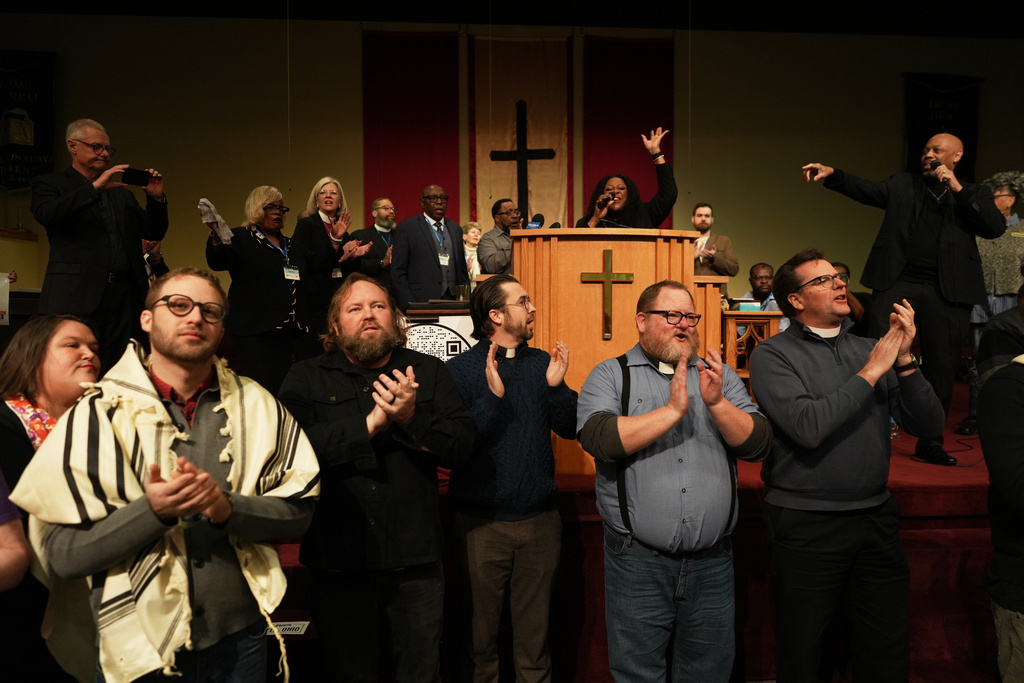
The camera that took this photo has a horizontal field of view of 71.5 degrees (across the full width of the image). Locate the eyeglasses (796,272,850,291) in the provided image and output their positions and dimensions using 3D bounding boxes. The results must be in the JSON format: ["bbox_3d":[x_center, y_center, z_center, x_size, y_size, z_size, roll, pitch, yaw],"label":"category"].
[{"bbox_3d":[1.055,-0.187,2.438,0.145,0.045,0.140,-1,-14,-28],"label":"eyeglasses"}]

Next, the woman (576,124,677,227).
[{"bbox_3d":[0.709,-0.331,4.442,0.620,2.014,0.450,0,2,4],"label":"woman"}]

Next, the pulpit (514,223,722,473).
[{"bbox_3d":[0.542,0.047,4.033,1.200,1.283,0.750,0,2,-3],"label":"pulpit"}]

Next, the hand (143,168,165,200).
[{"bbox_3d":[-1.737,-0.762,3.450,0.100,0.165,0.090,0,2,10],"label":"hand"}]

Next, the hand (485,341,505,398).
[{"bbox_3d":[-0.058,0.093,2.360,0.065,0.190,0.090,-8,3,5],"label":"hand"}]

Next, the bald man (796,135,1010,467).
[{"bbox_3d":[2.122,-0.224,3.895,0.980,1.832,0.560,1,2,33],"label":"bald man"}]

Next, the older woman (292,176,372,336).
[{"bbox_3d":[-1.154,-0.191,4.546,0.520,1.728,0.420,-1,2,-25],"label":"older woman"}]

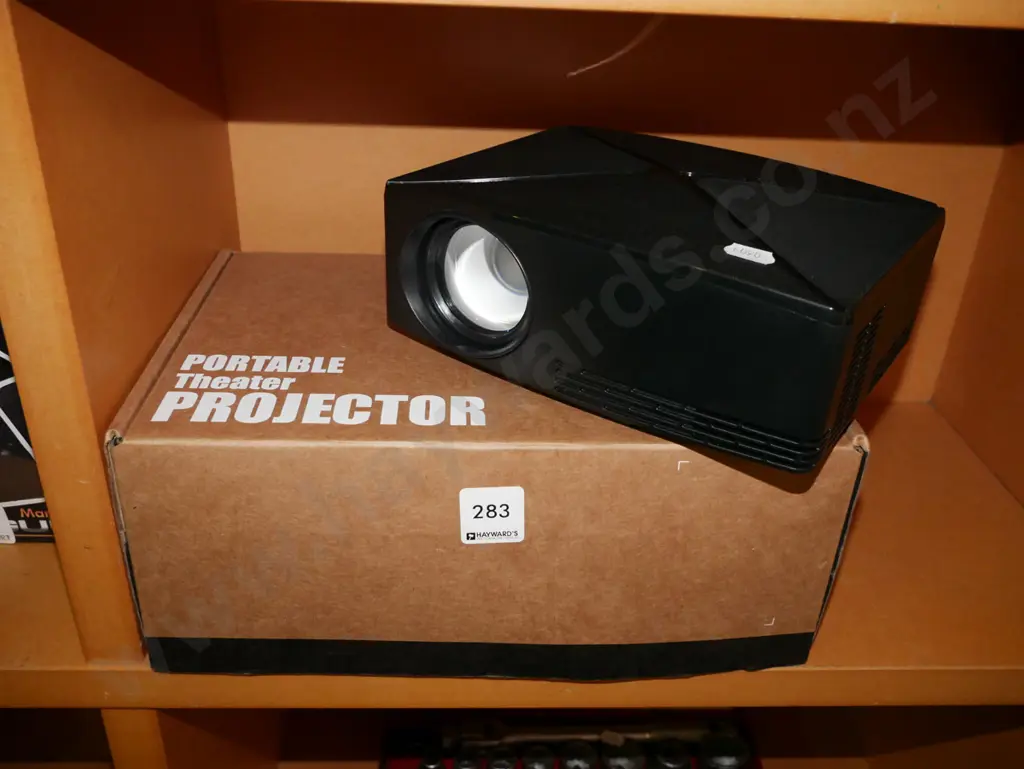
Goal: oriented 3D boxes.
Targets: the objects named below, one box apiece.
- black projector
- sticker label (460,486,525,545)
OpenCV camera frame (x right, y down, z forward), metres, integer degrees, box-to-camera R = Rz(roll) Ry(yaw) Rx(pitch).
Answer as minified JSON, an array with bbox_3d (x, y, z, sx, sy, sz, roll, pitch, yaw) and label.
[{"bbox_3d":[0.072,-0.055,0.439,0.220,0.075,0.154,20,32,29],"label":"black projector"},{"bbox_3d":[-0.008,0.057,0.386,0.028,0.030,0.001,-2,29,-4],"label":"sticker label"}]

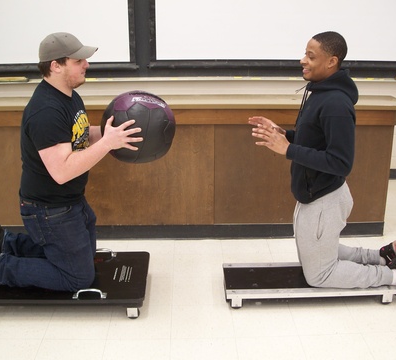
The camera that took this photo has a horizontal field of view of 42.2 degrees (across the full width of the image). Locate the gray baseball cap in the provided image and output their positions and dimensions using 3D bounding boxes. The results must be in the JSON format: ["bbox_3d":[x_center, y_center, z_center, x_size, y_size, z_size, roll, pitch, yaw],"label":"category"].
[{"bbox_3d":[-0.620,-0.633,2.449,0.285,0.140,0.185,-1,18,-1],"label":"gray baseball cap"}]

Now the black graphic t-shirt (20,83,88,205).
[{"bbox_3d":[-0.732,-0.202,2.595,0.370,0.610,0.470,2,18,5],"label":"black graphic t-shirt"}]

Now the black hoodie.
[{"bbox_3d":[0.604,-0.211,2.563,0.380,0.670,0.470,-1,18,-1],"label":"black hoodie"}]

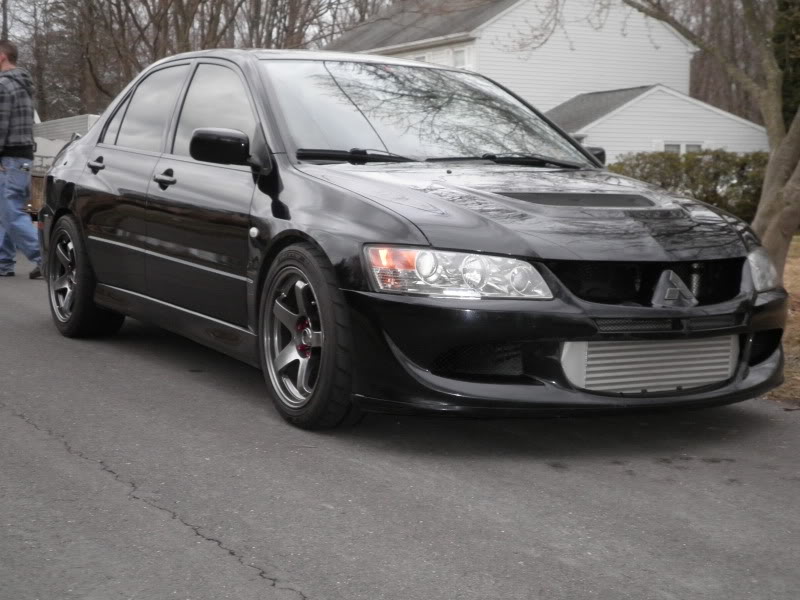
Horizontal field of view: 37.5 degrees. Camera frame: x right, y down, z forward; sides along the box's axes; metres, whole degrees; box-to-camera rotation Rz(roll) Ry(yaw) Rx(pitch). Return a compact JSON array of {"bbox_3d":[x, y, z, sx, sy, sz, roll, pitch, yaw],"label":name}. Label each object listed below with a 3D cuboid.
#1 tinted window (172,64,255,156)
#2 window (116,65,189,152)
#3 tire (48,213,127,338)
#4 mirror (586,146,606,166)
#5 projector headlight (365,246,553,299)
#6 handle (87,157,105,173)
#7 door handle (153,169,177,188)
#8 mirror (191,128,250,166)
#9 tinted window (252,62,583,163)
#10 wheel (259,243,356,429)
[{"bbox_3d":[-0.716,-0.779,4.742,0.060,0.457,0.840,21,-6,-32],"label":"tinted window"},{"bbox_3d":[-1.118,-0.871,5.381,0.060,0.420,0.640,23,-7,-32],"label":"window"},{"bbox_3d":[-1.651,-0.128,6.215,0.245,0.635,0.635,-3,7,-32],"label":"tire"},{"bbox_3d":[0.840,-0.635,5.297,0.215,0.140,0.125,-3,7,-32],"label":"mirror"},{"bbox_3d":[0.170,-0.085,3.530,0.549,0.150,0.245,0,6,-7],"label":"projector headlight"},{"bbox_3d":[-1.486,-0.658,5.761,0.055,0.085,0.220,-3,7,-32],"label":"handle"},{"bbox_3d":[-1.000,-0.513,4.991,0.055,0.085,0.220,-3,7,-32],"label":"door handle"},{"bbox_3d":[-0.661,-0.569,4.361,0.215,0.140,0.125,-3,7,-32],"label":"mirror"},{"bbox_3d":[0.099,-0.769,4.803,1.400,0.130,0.850,-3,40,-32],"label":"tinted window"},{"bbox_3d":[-0.261,0.121,4.002,0.245,0.635,0.635,-3,7,-34],"label":"wheel"}]

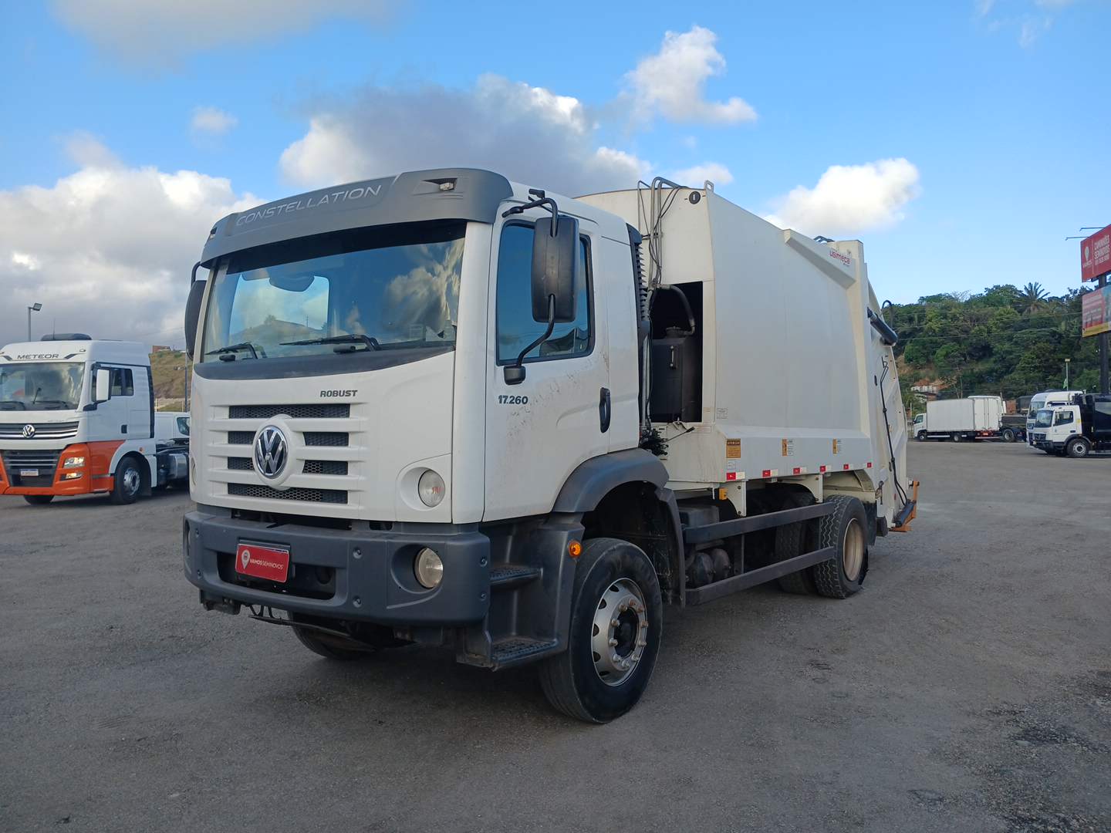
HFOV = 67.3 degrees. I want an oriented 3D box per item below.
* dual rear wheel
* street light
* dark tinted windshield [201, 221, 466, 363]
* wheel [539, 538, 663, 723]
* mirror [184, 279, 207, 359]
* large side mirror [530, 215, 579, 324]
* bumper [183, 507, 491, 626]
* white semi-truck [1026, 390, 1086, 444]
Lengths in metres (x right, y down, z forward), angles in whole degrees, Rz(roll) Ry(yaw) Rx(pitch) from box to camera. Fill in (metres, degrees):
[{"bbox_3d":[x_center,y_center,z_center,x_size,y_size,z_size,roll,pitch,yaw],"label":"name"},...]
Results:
[{"bbox_3d":[2.664,1.293,8.283,0.590,0.990,1.000,-1,-2,36],"label":"dual rear wheel"},{"bbox_3d":[-25.830,-1.660,41.300,0.680,7.960,0.320,-1,-2,41],"label":"street light"},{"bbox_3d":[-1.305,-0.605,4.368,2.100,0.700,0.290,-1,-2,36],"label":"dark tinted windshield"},{"bbox_3d":[0.259,1.195,4.768,0.290,0.990,1.000,-1,-2,36],"label":"wheel"},{"bbox_3d":[-2.326,-0.619,5.379,0.110,0.475,0.210,2,-2,-42],"label":"mirror"},{"bbox_3d":[-0.009,-0.652,3.704,0.210,0.455,0.105,0,-2,28],"label":"large side mirror"},{"bbox_3d":[-1.353,0.737,4.283,2.430,0.400,0.330,-1,-2,36],"label":"bumper"},{"bbox_3d":[33.100,0.250,51.900,6.200,3.800,2.500,0,-1,6],"label":"white semi-truck"}]

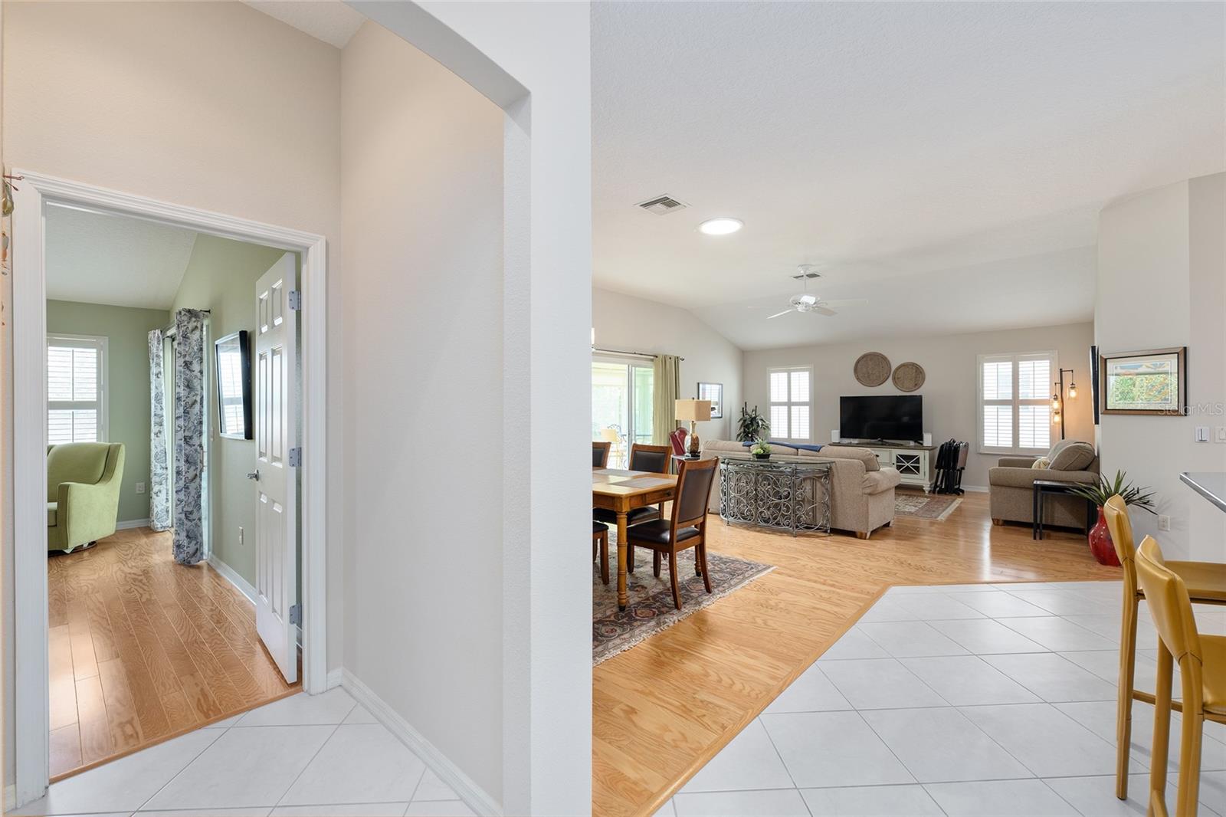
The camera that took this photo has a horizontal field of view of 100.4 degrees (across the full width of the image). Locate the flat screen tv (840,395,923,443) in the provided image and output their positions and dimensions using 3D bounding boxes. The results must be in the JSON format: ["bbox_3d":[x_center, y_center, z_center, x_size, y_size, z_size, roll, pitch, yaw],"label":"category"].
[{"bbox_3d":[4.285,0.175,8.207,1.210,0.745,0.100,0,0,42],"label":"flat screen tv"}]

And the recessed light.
[{"bbox_3d":[1.030,-1.723,4.900,0.430,0.050,0.430,0,0,0],"label":"recessed light"}]

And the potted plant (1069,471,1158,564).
[{"bbox_3d":[4.209,0.914,4.324,0.520,0.780,0.520,0,0,43],"label":"potted plant"}]

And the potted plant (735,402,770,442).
[{"bbox_3d":[2.738,0.592,10.048,0.620,1.400,0.620,0,0,43],"label":"potted plant"}]

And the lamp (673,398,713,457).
[{"bbox_3d":[1.089,0.259,6.899,0.340,0.785,0.340,0,0,43],"label":"lamp"}]

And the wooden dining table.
[{"bbox_3d":[-0.266,0.938,4.269,1.900,0.760,1.050,0,0,43],"label":"wooden dining table"}]

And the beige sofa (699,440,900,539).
[{"bbox_3d":[2.178,0.855,6.184,2.080,0.900,0.950,0,0,43],"label":"beige sofa"}]

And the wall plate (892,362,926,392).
[{"bbox_3d":[4.895,-0.516,8.444,0.480,0.480,0.040,0,0,42],"label":"wall plate"}]

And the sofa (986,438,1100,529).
[{"bbox_3d":[5.156,0.836,6.041,0.920,0.920,1.620,0,0,43],"label":"sofa"}]

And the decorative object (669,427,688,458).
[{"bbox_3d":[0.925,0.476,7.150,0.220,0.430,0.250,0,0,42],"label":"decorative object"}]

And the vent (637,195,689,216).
[{"bbox_3d":[0.417,-1.664,4.229,0.320,0.030,0.320,0,0,42],"label":"vent"}]

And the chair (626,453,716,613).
[{"bbox_3d":[0.384,0.807,3.567,0.580,0.970,0.460,0,0,42],"label":"chair"}]

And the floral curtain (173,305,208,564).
[{"bbox_3d":[-3.641,0.228,4.402,0.520,2.110,0.130,0,0,42],"label":"floral curtain"}]

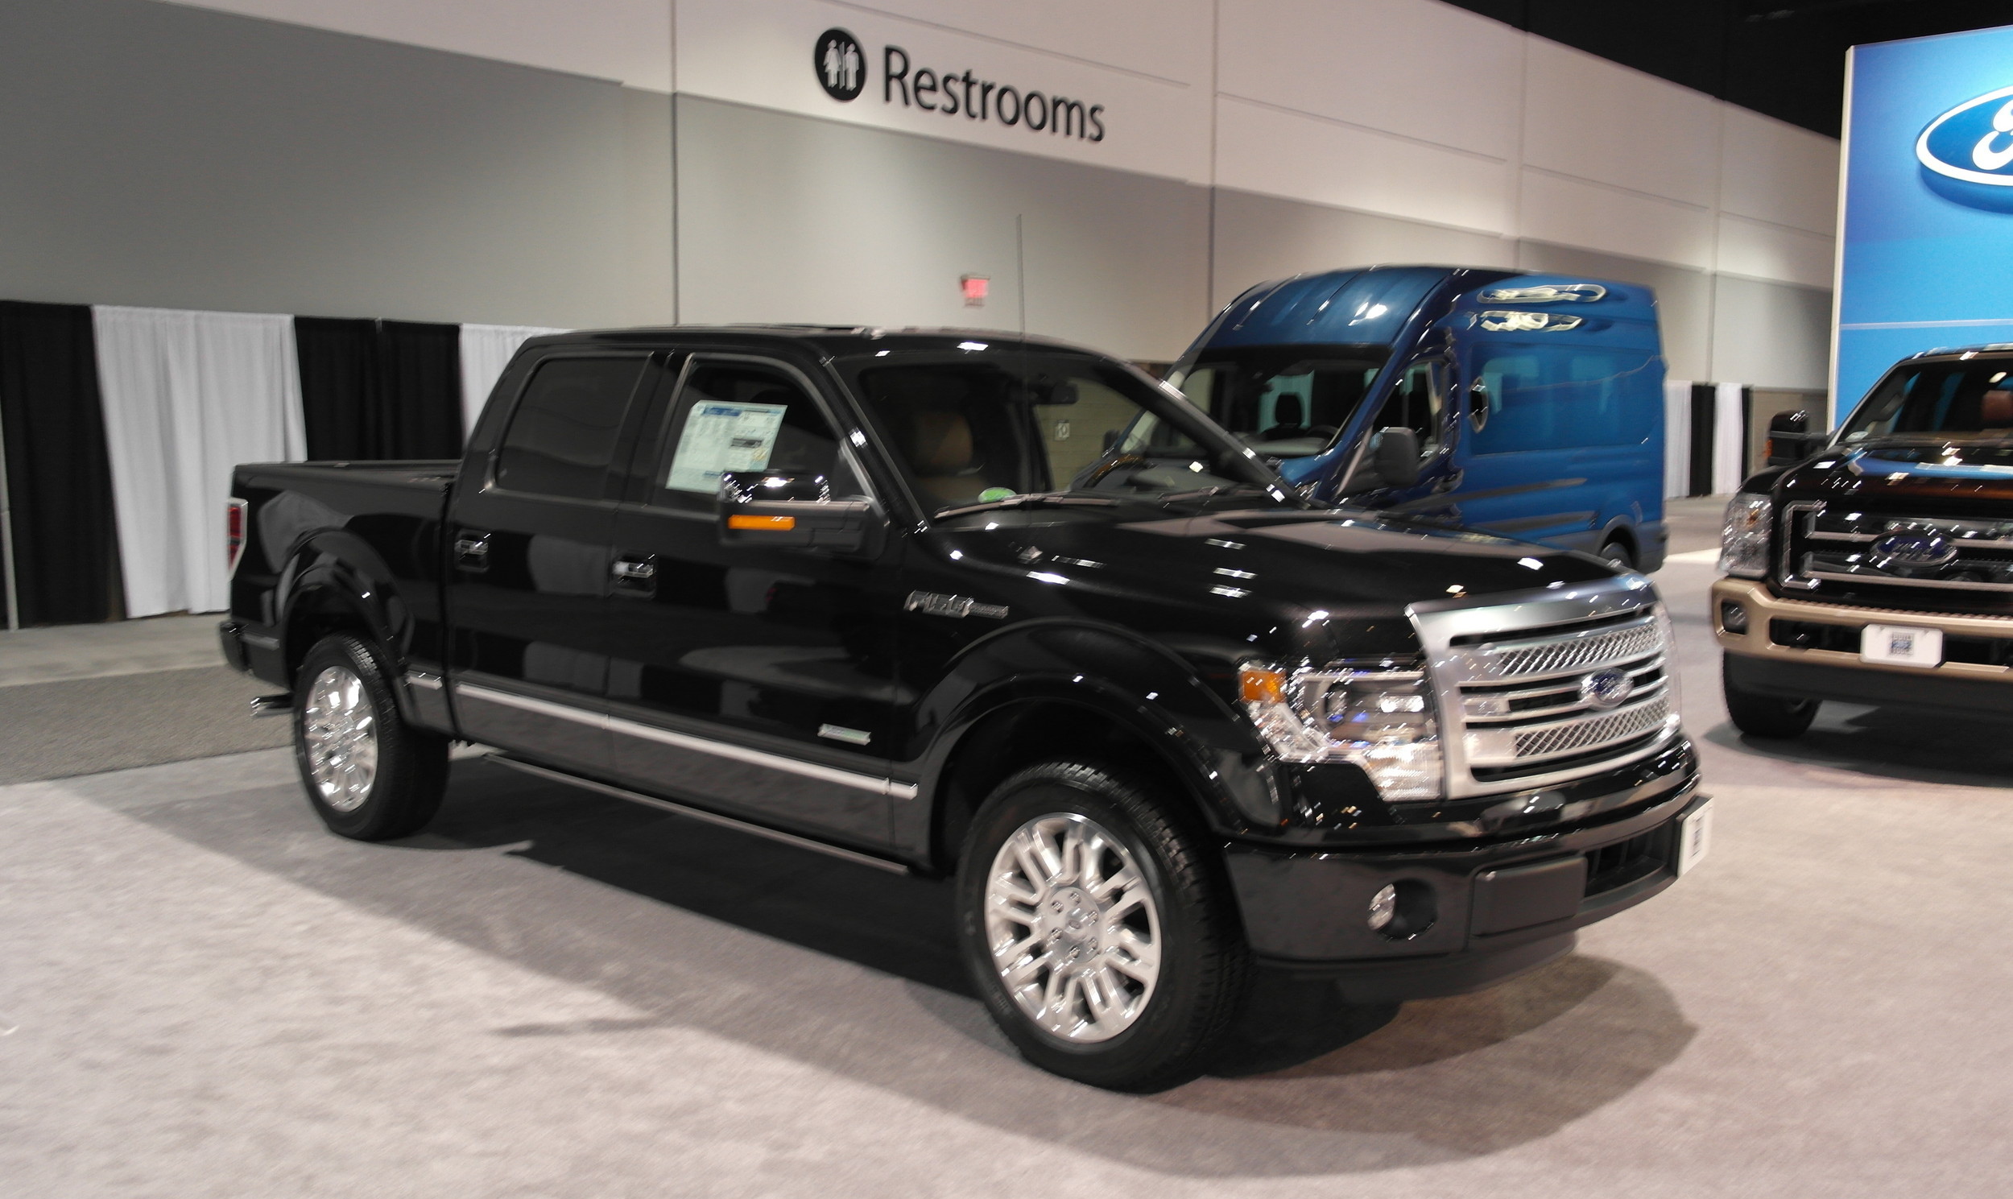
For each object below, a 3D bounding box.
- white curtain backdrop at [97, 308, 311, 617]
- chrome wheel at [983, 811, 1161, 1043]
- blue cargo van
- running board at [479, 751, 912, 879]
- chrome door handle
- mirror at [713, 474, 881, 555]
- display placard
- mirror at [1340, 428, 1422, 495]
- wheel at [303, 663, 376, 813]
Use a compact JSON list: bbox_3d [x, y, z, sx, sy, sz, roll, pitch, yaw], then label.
[{"bbox_3d":[-6.484,-1.115,13.600,0.120,2.460,1.620,6,8,44],"label":"white curtain backdrop"},{"bbox_3d":[0.205,0.773,4.030,0.555,0.555,0.200,5,8,42],"label":"chrome wheel"},{"bbox_3d":[2.752,-1.056,12.367,2.120,2.750,5.900,6,8,43],"label":"blue cargo van"},{"bbox_3d":[-1.010,0.629,5.212,2.150,0.055,0.150,7,9,42],"label":"running board"},{"bbox_3d":[-1.777,-0.157,5.606,0.220,0.115,0.060,5,8,42],"label":"chrome door handle"},{"bbox_3d":[-0.531,-0.219,4.303,0.250,0.210,0.310,5,8,42],"label":"mirror"},{"bbox_3d":[-0.820,-0.441,4.899,0.440,0.282,0.010,9,-8,42],"label":"display placard"},{"bbox_3d":[2.310,-0.850,10.311,0.330,0.420,0.240,6,8,43],"label":"mirror"},{"bbox_3d":[-2.470,0.521,6.420,0.555,0.555,0.200,5,8,42],"label":"wheel"}]

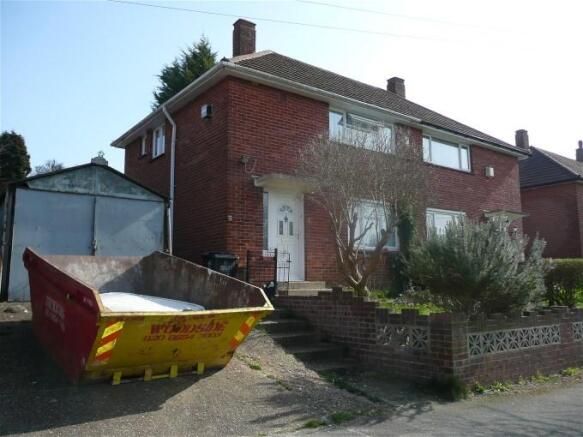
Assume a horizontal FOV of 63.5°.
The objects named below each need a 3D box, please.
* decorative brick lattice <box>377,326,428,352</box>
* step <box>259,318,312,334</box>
[{"bbox_3d":[1.498,1.589,6.315,0.090,0.300,0.890,5,-8,-36],"label":"decorative brick lattice"},{"bbox_3d":[-0.253,1.763,7.704,0.920,0.170,0.400,5,-9,-35],"label":"step"}]

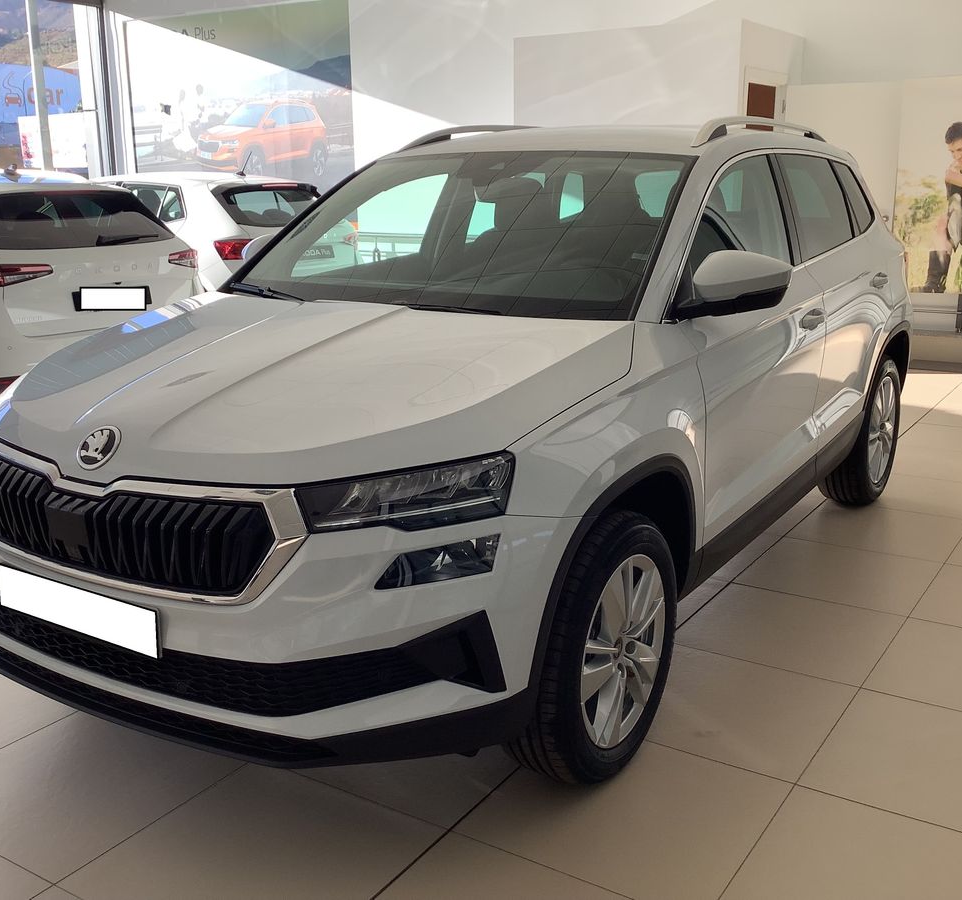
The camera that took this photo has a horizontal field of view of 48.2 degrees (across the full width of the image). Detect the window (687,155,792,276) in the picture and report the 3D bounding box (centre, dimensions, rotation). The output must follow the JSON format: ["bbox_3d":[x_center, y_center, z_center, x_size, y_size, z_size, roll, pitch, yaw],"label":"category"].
[{"bbox_3d":[0.777,-0.700,3.310,0.060,0.430,1.010,-17,3,36],"label":"window"}]

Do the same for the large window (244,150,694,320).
[{"bbox_3d":[-0.073,-0.707,3.320,1.420,0.100,0.830,8,48,32],"label":"large window"}]

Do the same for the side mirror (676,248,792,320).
[{"bbox_3d":[0.680,-0.454,2.874,0.240,0.165,0.180,8,17,32],"label":"side mirror"}]

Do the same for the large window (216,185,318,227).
[{"bbox_3d":[-1.822,-2.107,9.300,1.180,0.440,0.080,-17,-13,-48],"label":"large window"}]

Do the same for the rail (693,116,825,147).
[{"bbox_3d":[1.051,-1.147,3.919,0.070,0.100,1.480,8,17,32],"label":"rail"}]

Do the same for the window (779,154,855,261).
[{"bbox_3d":[1.249,-0.916,4.046,0.060,0.400,0.760,-17,3,36],"label":"window"}]

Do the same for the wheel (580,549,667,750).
[{"bbox_3d":[0.294,0.478,2.641,0.170,0.470,0.470,8,17,32],"label":"wheel"}]

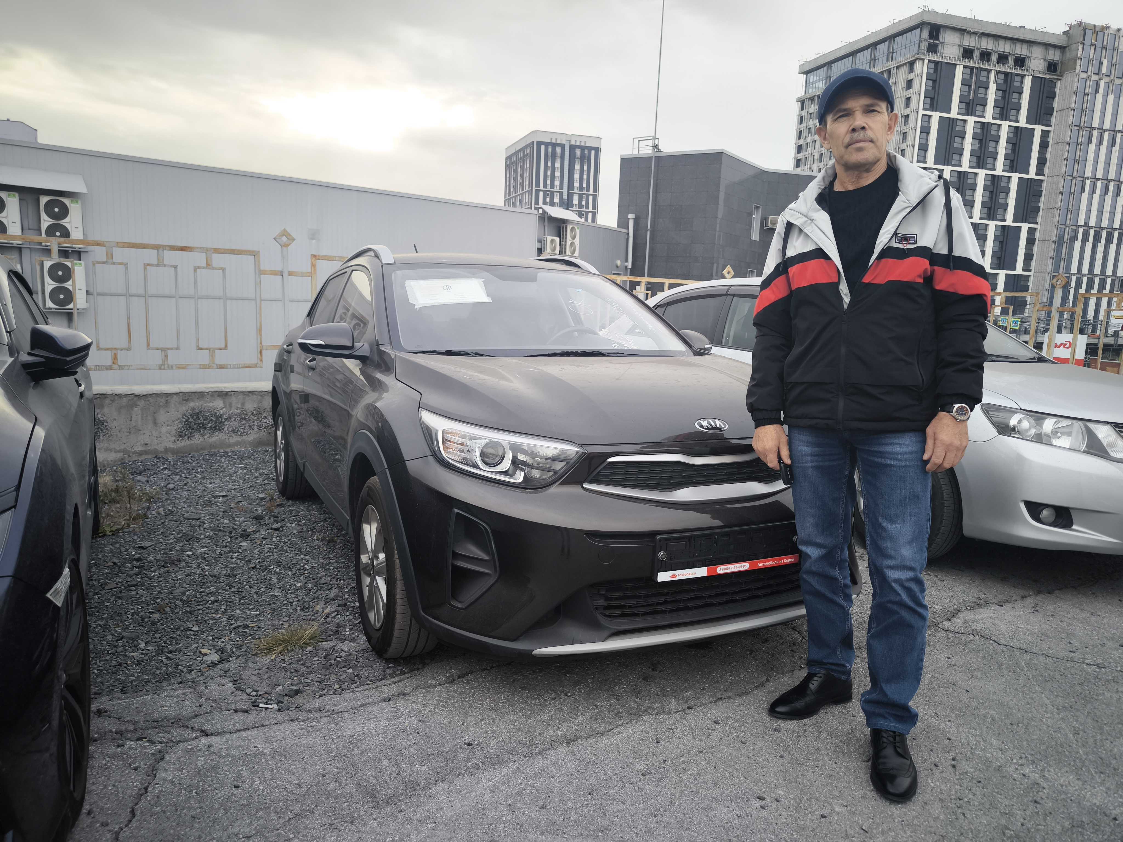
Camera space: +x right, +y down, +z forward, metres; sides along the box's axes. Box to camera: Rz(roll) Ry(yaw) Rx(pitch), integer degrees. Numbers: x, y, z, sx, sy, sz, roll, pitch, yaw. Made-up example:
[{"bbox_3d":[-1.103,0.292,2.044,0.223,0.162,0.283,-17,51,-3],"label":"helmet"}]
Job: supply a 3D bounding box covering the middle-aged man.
[{"bbox_3d":[0.783,0.002,2.061,0.600,1.780,0.460,8,11,33],"label":"middle-aged man"}]

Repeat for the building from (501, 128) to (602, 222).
[{"bbox_3d":[-5.004,-76.969,299.337,24.800,57.000,39.300,-1,10,-18],"label":"building"}]

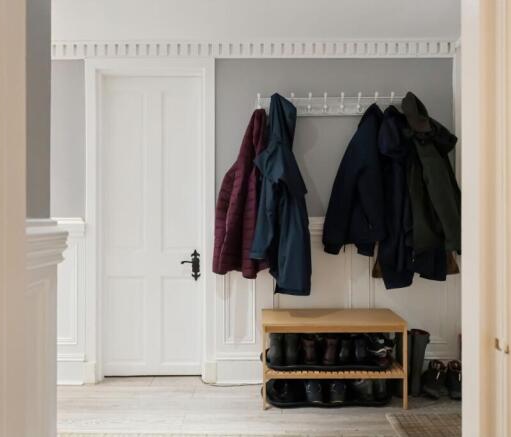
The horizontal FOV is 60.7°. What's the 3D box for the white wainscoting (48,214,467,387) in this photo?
[{"bbox_3d":[0.013,0.534,2.846,2.626,1.087,0.066,0,0,0],"label":"white wainscoting"}]

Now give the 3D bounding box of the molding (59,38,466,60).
[{"bbox_3d":[-0.006,-1.091,2.830,2.620,0.129,0.086,0,0,0],"label":"molding"}]

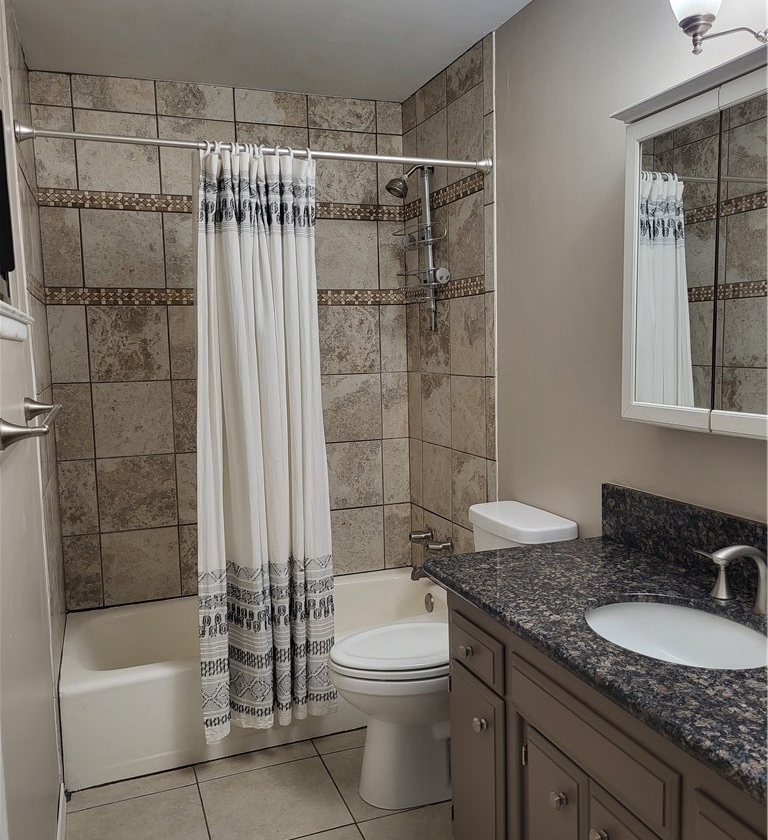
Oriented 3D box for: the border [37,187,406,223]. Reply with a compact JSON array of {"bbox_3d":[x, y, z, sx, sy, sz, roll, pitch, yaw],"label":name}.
[{"bbox_3d":[-0.614,-0.890,3.210,1.515,0.063,0.012,-4,7,-20],"label":"border"}]

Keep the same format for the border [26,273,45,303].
[{"bbox_3d":[-1.162,-0.438,2.598,0.012,0.067,0.851,-4,7,-20],"label":"border"}]

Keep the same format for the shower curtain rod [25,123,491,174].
[{"bbox_3d":[-0.340,-0.868,2.474,1.515,0.062,0.062,-4,7,-20],"label":"shower curtain rod"}]

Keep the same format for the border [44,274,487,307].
[{"bbox_3d":[-0.475,-0.486,2.901,1.515,0.067,0.760,-4,7,-20],"label":"border"}]

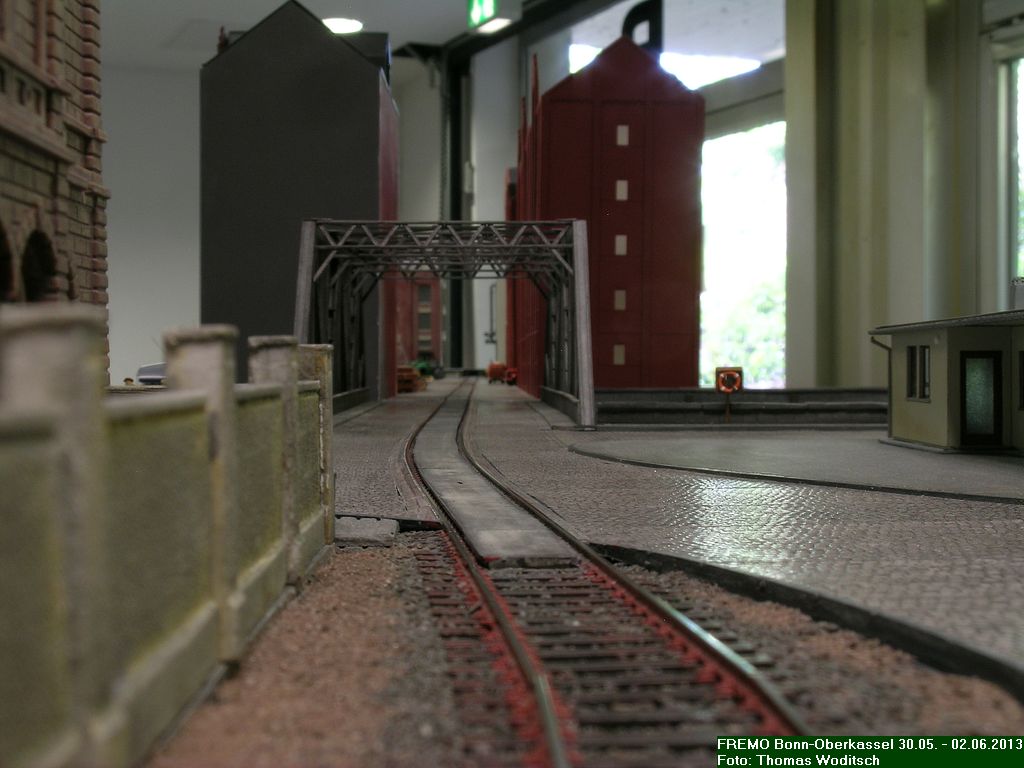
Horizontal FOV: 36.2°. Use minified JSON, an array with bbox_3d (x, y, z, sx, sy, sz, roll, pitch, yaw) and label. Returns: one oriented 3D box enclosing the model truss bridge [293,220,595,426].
[{"bbox_3d":[-0.031,-0.028,0.775,0.121,0.087,0.330,0,1,-1],"label":"model truss bridge"}]

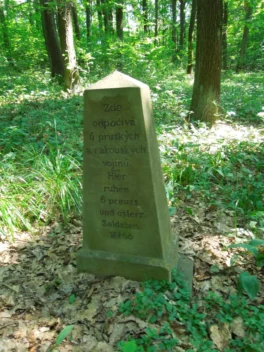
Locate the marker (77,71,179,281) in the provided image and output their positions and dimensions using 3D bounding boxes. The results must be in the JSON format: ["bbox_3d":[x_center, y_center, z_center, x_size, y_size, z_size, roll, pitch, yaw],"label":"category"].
[{"bbox_3d":[-0.042,-0.005,1.414,0.540,1.080,0.365,2,19,16],"label":"marker"}]

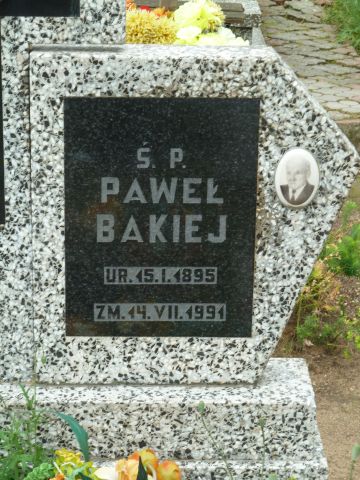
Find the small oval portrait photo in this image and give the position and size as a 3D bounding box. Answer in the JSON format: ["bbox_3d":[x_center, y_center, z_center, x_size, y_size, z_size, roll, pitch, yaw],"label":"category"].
[{"bbox_3d":[0.223,-0.115,2.913,0.084,0.115,0.011,0,20,-2],"label":"small oval portrait photo"}]

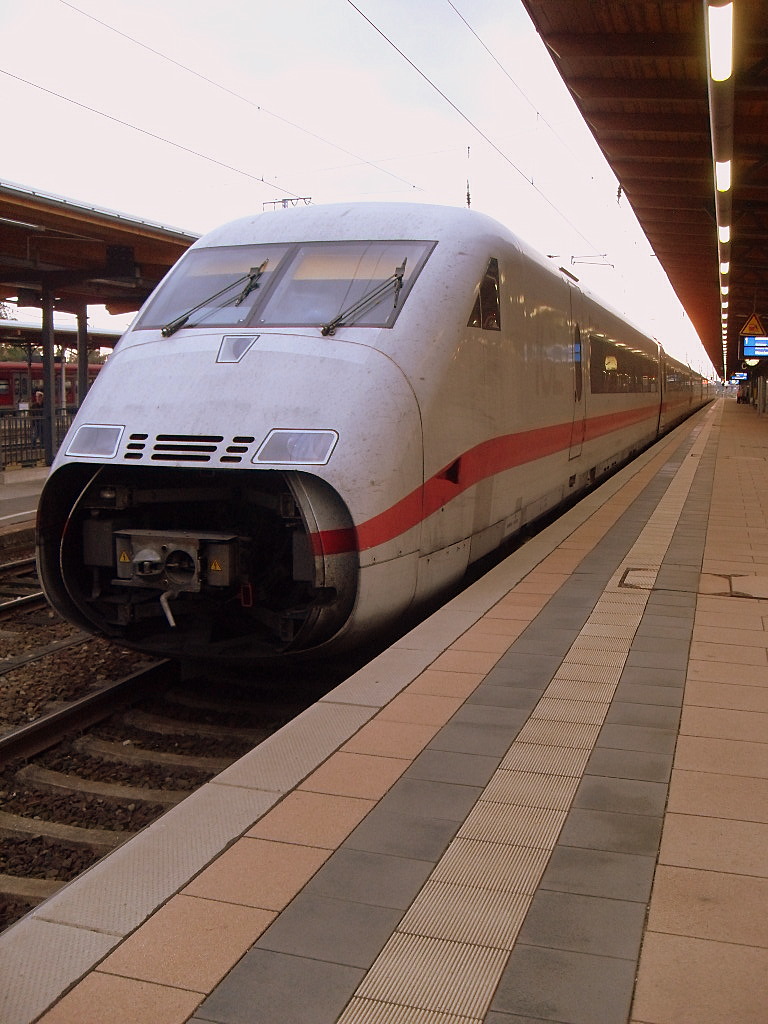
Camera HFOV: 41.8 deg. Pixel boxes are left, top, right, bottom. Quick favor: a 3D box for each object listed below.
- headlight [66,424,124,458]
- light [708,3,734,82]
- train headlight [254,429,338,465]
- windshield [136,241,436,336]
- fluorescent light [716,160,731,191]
[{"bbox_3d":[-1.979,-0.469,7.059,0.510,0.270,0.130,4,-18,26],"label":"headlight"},{"bbox_3d":[2.259,-3.153,6.716,0.140,0.130,1.530,3,7,19],"label":"light"},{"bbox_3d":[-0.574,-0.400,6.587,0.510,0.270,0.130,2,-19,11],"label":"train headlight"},{"bbox_3d":[-0.817,-1.804,7.992,2.251,0.200,1.399,3,44,19],"label":"windshield"},{"bbox_3d":[3.684,-3.664,10.882,0.140,0.130,1.575,3,7,19],"label":"fluorescent light"}]

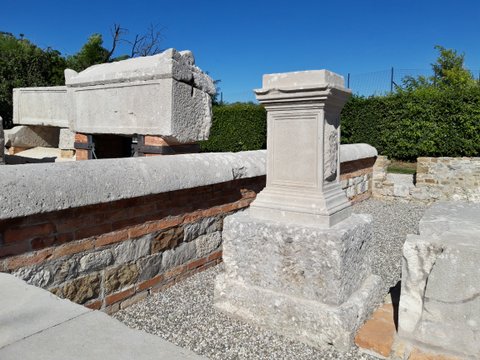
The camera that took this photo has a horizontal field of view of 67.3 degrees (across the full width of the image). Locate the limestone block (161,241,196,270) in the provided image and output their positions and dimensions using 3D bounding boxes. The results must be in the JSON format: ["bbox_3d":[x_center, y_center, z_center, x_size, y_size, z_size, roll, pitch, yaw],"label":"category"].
[{"bbox_3d":[-0.627,0.704,3.426,0.170,0.170,0.447,5,9,36],"label":"limestone block"}]

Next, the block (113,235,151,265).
[{"bbox_3d":[-0.937,0.573,2.984,0.170,0.150,0.360,5,9,36],"label":"block"}]

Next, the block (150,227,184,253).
[{"bbox_3d":[-0.705,0.528,3.296,0.170,0.143,0.390,5,9,36],"label":"block"}]

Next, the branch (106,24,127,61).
[{"bbox_3d":[-7.194,-8.010,21.000,1.165,2.160,0.800,-2,7,-19],"label":"branch"}]

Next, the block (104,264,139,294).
[{"bbox_3d":[-1.002,0.774,2.922,0.170,0.172,0.310,5,9,36],"label":"block"}]

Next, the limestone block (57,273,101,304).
[{"bbox_3d":[-1.213,0.807,2.636,0.170,0.194,0.328,5,9,36],"label":"limestone block"}]

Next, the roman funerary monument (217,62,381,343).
[{"bbox_3d":[0.530,0.115,2.951,1.113,1.855,0.956,5,9,34],"label":"roman funerary monument"}]

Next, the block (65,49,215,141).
[{"bbox_3d":[-1.513,-1.180,5.400,2.170,1.180,0.930,5,8,32],"label":"block"}]

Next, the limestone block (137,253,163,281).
[{"bbox_3d":[-0.831,0.744,3.152,0.170,0.183,0.250,5,9,36],"label":"limestone block"}]

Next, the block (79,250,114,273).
[{"bbox_3d":[-1.129,0.599,2.724,0.170,0.093,0.263,5,9,36],"label":"block"}]

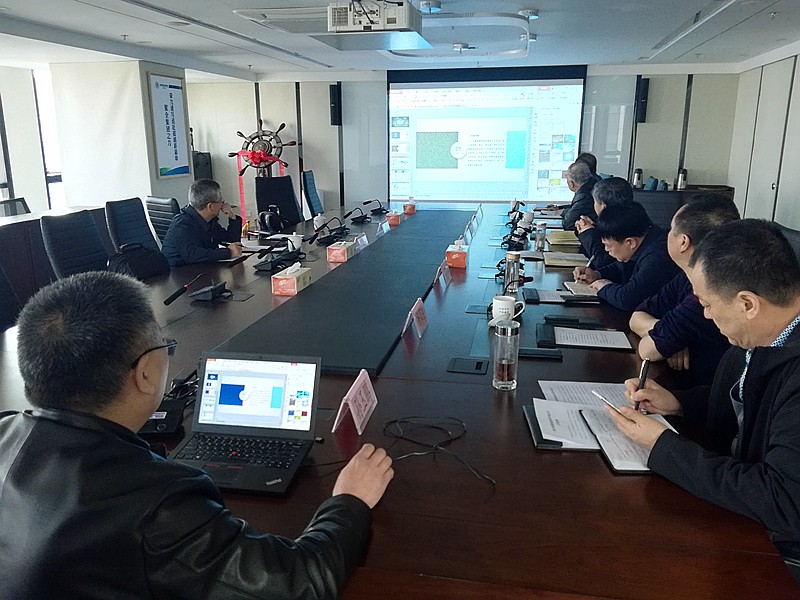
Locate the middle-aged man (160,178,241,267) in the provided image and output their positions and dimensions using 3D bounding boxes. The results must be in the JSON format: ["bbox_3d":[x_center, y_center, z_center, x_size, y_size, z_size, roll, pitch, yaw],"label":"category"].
[{"bbox_3d":[-1.204,-0.132,3.917,0.700,1.200,0.580,-1,15,-4],"label":"middle-aged man"}]

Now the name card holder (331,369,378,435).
[{"bbox_3d":[-0.111,0.258,1.619,0.070,0.095,0.200,2,15,10],"label":"name card holder"}]

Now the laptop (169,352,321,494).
[{"bbox_3d":[-0.360,0.263,1.405,0.306,0.197,0.288,2,15,9],"label":"laptop"}]

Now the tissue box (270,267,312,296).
[{"bbox_3d":[-0.516,-0.087,2.999,0.113,0.088,0.210,3,15,10],"label":"tissue box"}]

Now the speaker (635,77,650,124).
[{"bbox_3d":[3.297,-2.701,8.448,0.125,0.580,0.140,3,15,12],"label":"speaker"}]

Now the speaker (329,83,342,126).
[{"bbox_3d":[-0.889,-2.745,8.802,0.170,0.560,0.200,1,15,5],"label":"speaker"}]

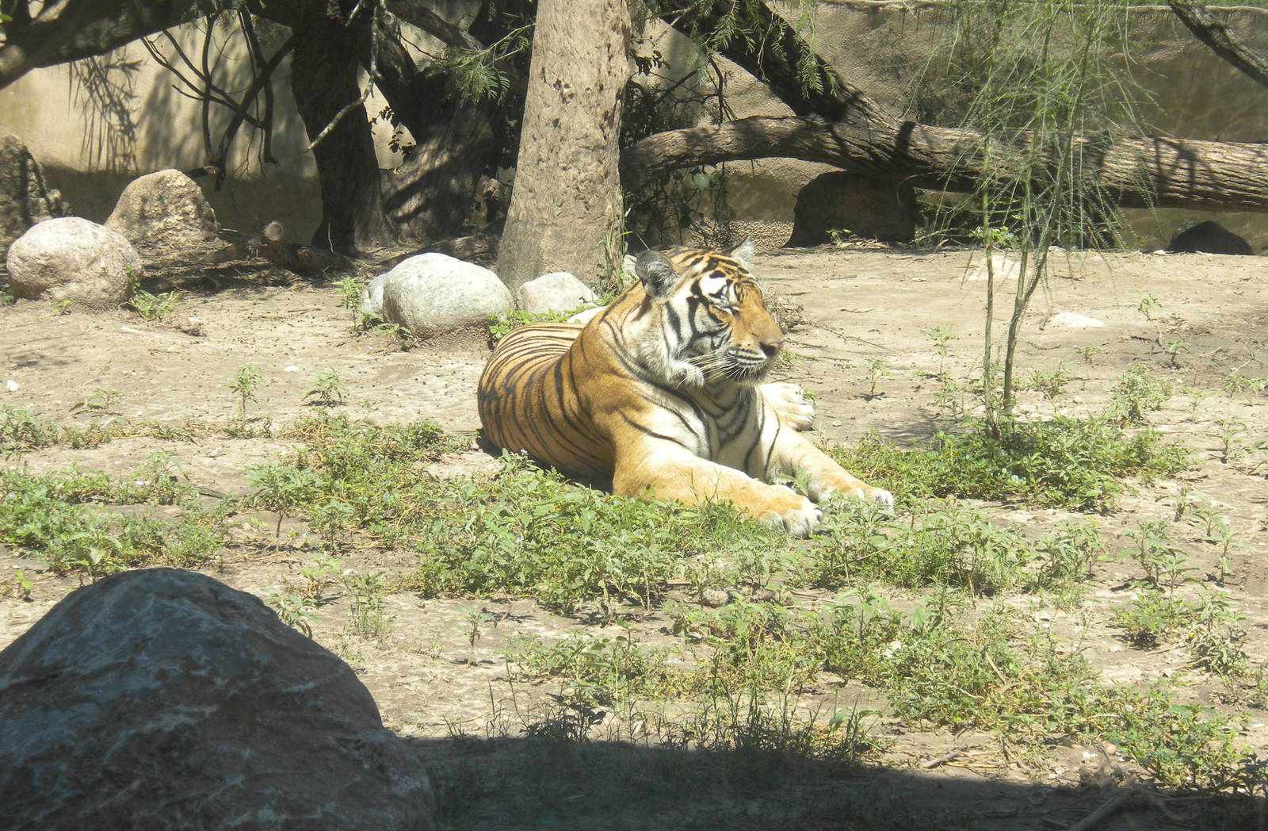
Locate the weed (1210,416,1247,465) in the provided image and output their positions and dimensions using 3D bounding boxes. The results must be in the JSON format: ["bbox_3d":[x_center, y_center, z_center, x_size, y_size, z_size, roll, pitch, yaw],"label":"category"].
[{"bbox_3d":[1.624,0.068,10.006,0.105,0.129,0.095,0,10,0],"label":"weed"}]

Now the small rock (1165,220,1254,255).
[{"bbox_3d":[2.308,-0.736,14.715,0.340,0.150,0.290,0,9,0],"label":"small rock"}]

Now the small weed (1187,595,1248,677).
[{"bbox_3d":[1.219,0.460,7.646,0.128,0.169,0.115,0,10,0],"label":"small weed"}]

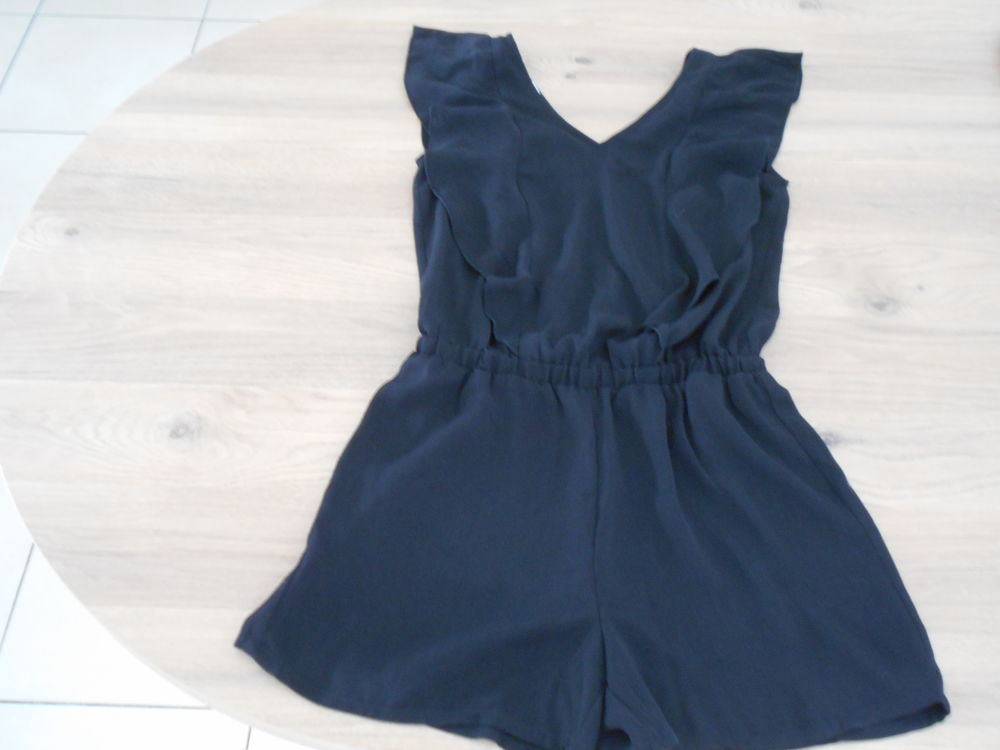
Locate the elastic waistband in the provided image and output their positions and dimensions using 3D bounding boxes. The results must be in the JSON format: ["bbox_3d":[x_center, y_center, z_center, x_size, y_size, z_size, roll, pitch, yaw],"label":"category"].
[{"bbox_3d":[0.089,-0.010,0.972,0.347,0.022,0.052,5,56,2],"label":"elastic waistband"}]

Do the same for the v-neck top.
[{"bbox_3d":[0.113,-0.217,1.103,0.492,0.035,0.504,5,56,2],"label":"v-neck top"}]

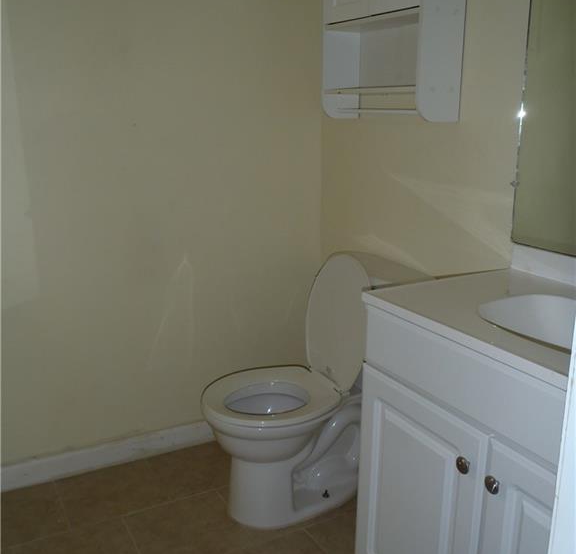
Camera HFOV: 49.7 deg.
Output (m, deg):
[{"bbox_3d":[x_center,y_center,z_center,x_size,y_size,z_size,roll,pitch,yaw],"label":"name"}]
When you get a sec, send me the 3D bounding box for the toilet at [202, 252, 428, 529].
[{"bbox_3d":[0.058,0.345,1.893,0.675,0.780,0.460,-7,15,-27],"label":"toilet"}]

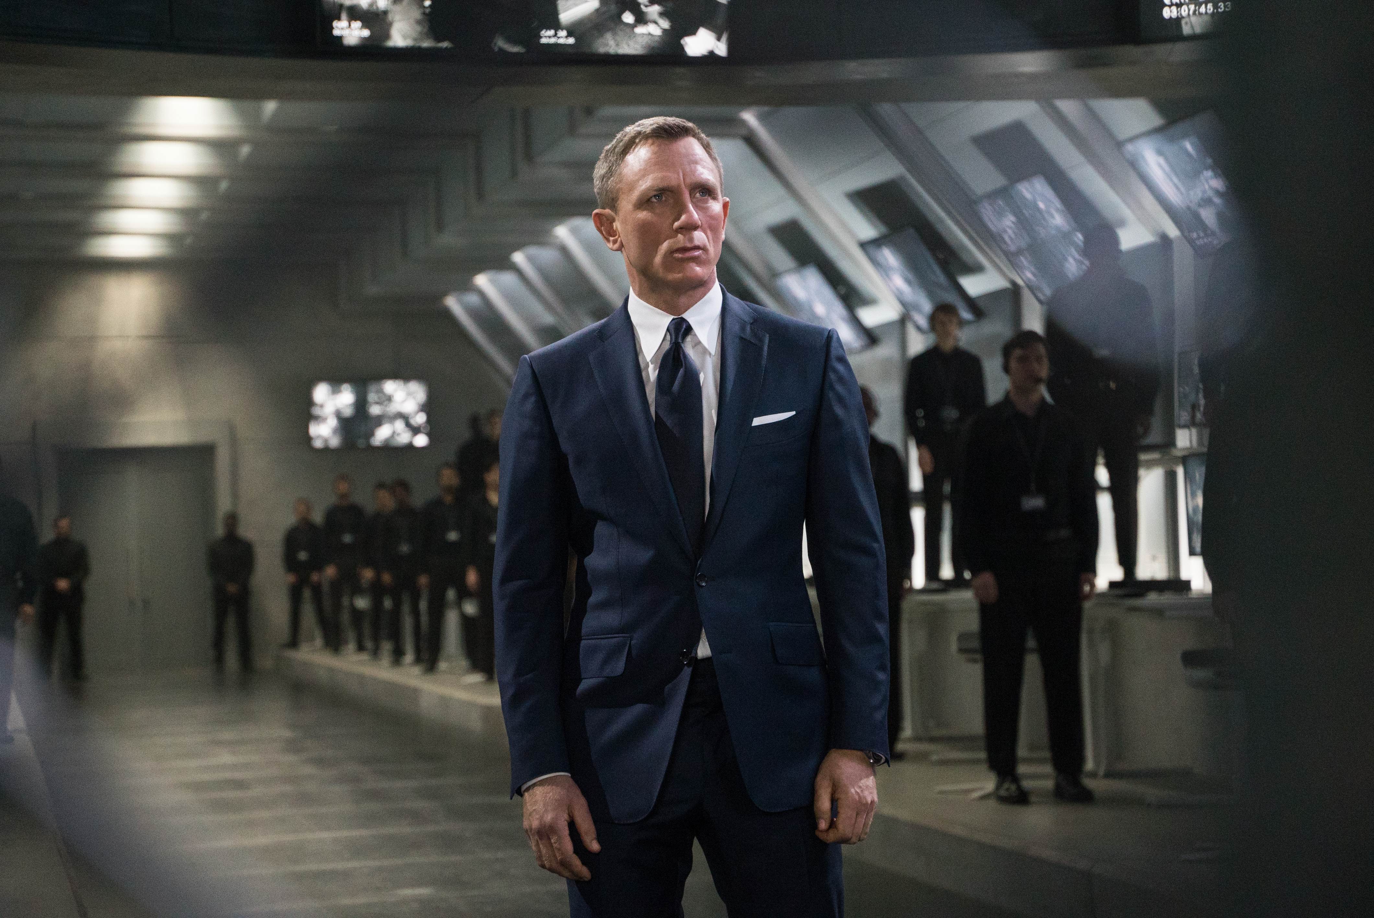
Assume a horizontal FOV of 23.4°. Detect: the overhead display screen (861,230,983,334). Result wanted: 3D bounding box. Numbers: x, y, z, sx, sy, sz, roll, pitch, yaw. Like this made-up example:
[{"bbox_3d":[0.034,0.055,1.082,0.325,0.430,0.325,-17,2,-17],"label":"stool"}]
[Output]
[{"bbox_3d":[1.502,-1.147,20.996,0.080,0.705,1.250,-38,5,-10],"label":"overhead display screen"}]

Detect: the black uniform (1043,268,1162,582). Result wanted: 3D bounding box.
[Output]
[{"bbox_3d":[2.061,-0.171,16.500,0.560,1.540,0.340,0,-2,7],"label":"black uniform"}]

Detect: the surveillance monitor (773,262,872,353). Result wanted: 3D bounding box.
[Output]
[{"bbox_3d":[0.995,-1.063,23.519,0.080,0.705,1.250,-38,5,-10],"label":"surveillance monitor"}]

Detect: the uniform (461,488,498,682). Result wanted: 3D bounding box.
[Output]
[{"bbox_3d":[-1.589,1.045,27.400,0.540,1.530,0.340,0,-2,-11],"label":"uniform"}]

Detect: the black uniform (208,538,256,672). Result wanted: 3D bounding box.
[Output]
[{"bbox_3d":[-4.938,1.547,36.000,0.510,1.490,0.320,0,-2,-8],"label":"black uniform"}]

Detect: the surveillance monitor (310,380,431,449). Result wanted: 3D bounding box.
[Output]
[{"bbox_3d":[-3.682,-0.519,38.700,1.360,0.770,0.080,0,-2,-8],"label":"surveillance monitor"}]

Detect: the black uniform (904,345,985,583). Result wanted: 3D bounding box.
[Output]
[{"bbox_3d":[1.585,0.030,20.400,0.510,1.460,0.320,0,-2,0],"label":"black uniform"}]

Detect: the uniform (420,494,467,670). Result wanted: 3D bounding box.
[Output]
[{"bbox_3d":[-2.034,1.061,28.300,0.500,1.510,0.320,0,-2,-11],"label":"uniform"}]

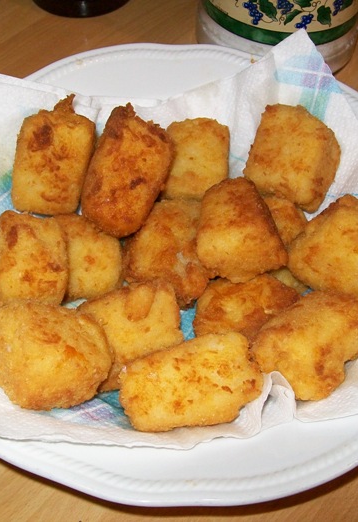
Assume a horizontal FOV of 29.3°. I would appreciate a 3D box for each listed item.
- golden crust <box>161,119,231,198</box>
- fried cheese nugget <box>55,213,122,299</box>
[{"bbox_3d":[0.008,-0.058,0.386,0.040,0.026,0.046,-1,81,-3],"label":"golden crust"},{"bbox_3d":[-0.043,-0.003,0.333,0.032,0.023,0.044,-7,76,-2],"label":"fried cheese nugget"}]

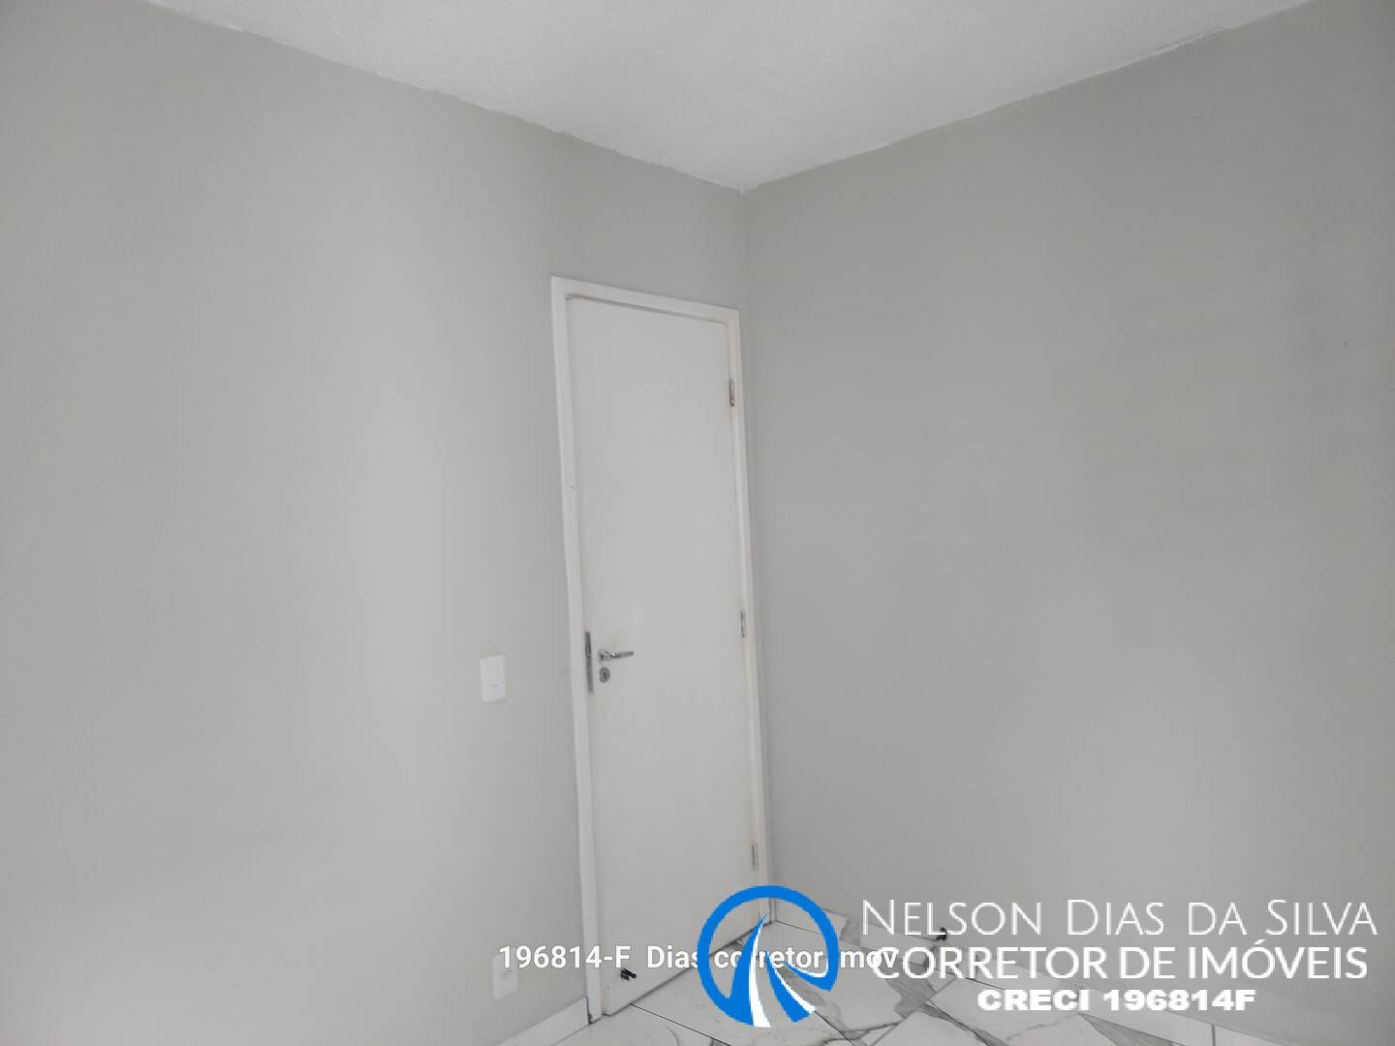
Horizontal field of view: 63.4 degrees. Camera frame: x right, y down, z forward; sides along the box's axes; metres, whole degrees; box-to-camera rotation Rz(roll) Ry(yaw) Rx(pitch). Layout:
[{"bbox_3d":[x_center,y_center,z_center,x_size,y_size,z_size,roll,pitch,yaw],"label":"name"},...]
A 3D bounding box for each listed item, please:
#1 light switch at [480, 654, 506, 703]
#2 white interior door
[{"bbox_3d":[-0.556,0.425,3.076,0.012,0.116,0.079,-2,1,40],"label":"light switch"},{"bbox_3d":[-0.086,0.380,3.635,0.045,2.100,0.805,-2,1,35],"label":"white interior door"}]

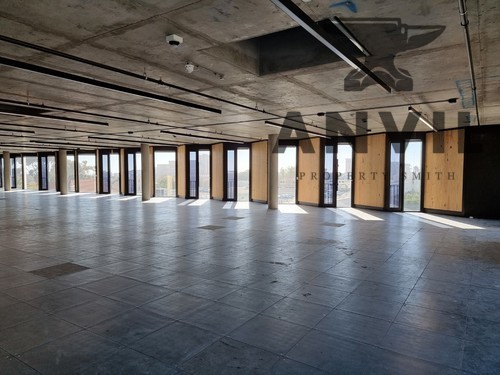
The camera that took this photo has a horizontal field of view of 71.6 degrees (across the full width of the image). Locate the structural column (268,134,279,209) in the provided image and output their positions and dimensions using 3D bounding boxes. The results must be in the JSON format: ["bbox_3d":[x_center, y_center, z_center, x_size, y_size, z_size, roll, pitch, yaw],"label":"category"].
[{"bbox_3d":[0.985,-0.648,14.470,0.410,3.020,0.410,0,2,0],"label":"structural column"}]

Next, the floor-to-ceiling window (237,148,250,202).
[{"bbox_3d":[-0.310,-0.669,17.640,0.720,2.720,0.100,0,2,4],"label":"floor-to-ceiling window"}]

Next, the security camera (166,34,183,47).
[{"bbox_3d":[-0.840,-1.643,3.882,0.130,0.100,0.130,2,3,33],"label":"security camera"}]

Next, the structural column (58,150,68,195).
[{"bbox_3d":[-12.046,-1.033,22.435,0.390,3.000,0.390,2,3,33],"label":"structural column"}]

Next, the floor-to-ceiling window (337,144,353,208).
[{"bbox_3d":[4.060,-0.473,14.900,0.720,2.780,0.120,0,2,6],"label":"floor-to-ceiling window"}]

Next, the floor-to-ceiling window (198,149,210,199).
[{"bbox_3d":[-2.469,-0.732,18.940,0.660,2.720,0.100,0,2,4],"label":"floor-to-ceiling window"}]

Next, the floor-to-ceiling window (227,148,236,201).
[{"bbox_3d":[-0.954,-0.643,17.691,0.580,2.660,0.100,0,2,4],"label":"floor-to-ceiling window"}]

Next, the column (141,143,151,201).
[{"bbox_3d":[-5.496,-0.833,18.285,0.390,3.000,0.390,2,3,33],"label":"column"}]

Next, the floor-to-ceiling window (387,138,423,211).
[{"bbox_3d":[6.020,-0.490,13.500,1.300,2.860,0.130,0,2,6],"label":"floor-to-ceiling window"}]

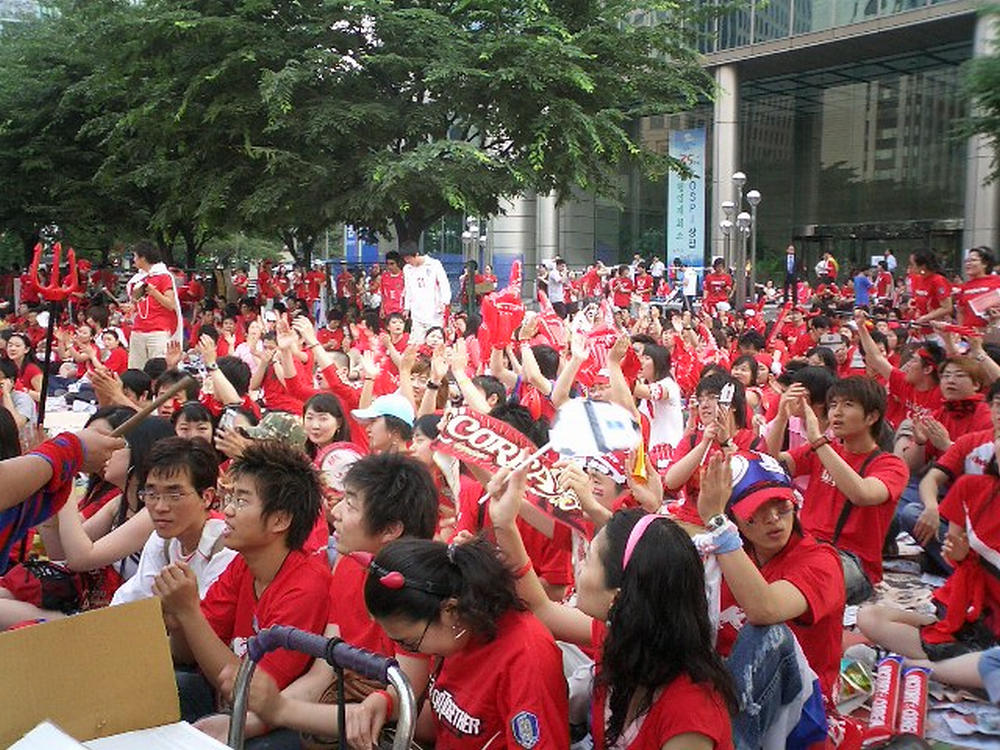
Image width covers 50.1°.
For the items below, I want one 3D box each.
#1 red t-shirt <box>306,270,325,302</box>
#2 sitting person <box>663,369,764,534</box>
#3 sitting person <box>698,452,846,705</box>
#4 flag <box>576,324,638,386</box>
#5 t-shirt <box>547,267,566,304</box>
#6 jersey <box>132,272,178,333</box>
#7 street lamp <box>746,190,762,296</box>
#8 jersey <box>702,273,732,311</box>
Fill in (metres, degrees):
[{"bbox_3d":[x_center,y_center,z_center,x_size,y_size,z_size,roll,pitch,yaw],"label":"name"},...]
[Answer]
[{"bbox_3d":[-3.433,-1.656,20.000,0.450,0.600,0.300,-4,6,-37],"label":"red t-shirt"},{"bbox_3d":[1.000,0.408,4.911,0.540,0.840,0.660,4,6,33],"label":"sitting person"},{"bbox_3d":[0.700,0.614,2.791,0.520,0.830,0.700,4,7,37],"label":"sitting person"},{"bbox_3d":[0.588,-0.102,5.900,0.360,0.370,0.150,0,5,0],"label":"flag"},{"bbox_3d":[1.136,-1.790,21.500,0.300,0.700,0.460,4,7,37],"label":"t-shirt"},{"bbox_3d":[-3.103,-0.660,9.600,0.460,0.620,0.290,3,6,32],"label":"jersey"},{"bbox_3d":[6.190,-2.843,26.145,0.360,3.400,0.360,0,5,0],"label":"street lamp"},{"bbox_3d":[4.578,-1.800,22.500,0.580,0.740,0.280,1,5,6],"label":"jersey"}]

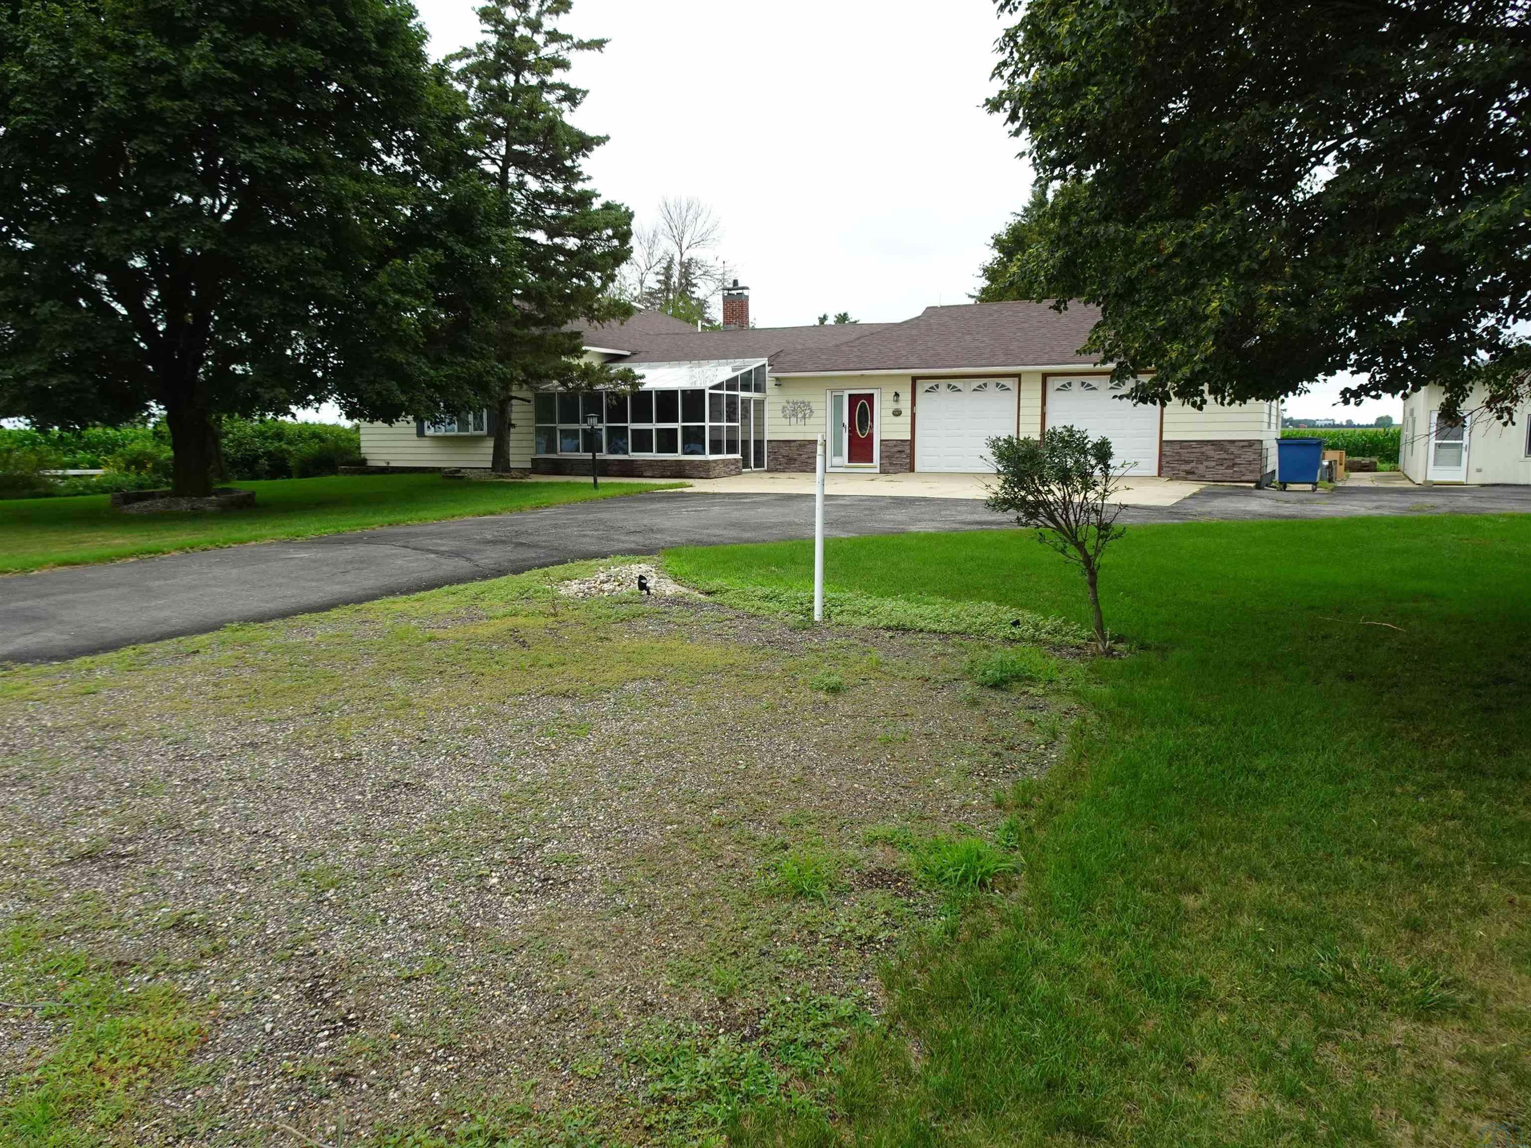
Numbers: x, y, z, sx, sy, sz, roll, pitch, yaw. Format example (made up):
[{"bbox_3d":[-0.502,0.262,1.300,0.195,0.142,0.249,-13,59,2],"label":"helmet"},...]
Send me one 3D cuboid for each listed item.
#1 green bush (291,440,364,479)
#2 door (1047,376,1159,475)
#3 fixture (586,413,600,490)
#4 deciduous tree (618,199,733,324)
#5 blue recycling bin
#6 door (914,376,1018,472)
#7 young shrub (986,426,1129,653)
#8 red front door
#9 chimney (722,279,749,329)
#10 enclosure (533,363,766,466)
[{"bbox_3d":[-14.029,-3.673,33.794,2.150,1.142,1.800,0,8,0],"label":"green bush"},{"bbox_3d":[8.063,-3.535,25.382,2.660,2.400,0.070,4,9,29],"label":"door"},{"bbox_3d":[-3.900,-2.787,24.200,0.270,1.715,0.270,4,9,29],"label":"fixture"},{"bbox_3d":[-4.320,-11.608,50.896,5.600,12.485,5.200,0,8,0],"label":"deciduous tree"},{"bbox_3d":[11.995,-2.497,23.719,0.920,1.240,1.000,4,9,29],"label":"blue recycling bin"},{"bbox_3d":[5.109,-3.747,26.990,2.660,2.400,0.070,4,9,29],"label":"door"},{"bbox_3d":[1.916,-0.223,6.972,0.900,1.481,0.850,0,8,0],"label":"young shrub"},{"bbox_3d":[2.565,-3.856,28.349,0.860,1.940,0.060,4,9,29],"label":"red front door"},{"bbox_3d":[-0.969,-8.922,35.116,0.720,1.660,0.500,4,9,29],"label":"chimney"},{"bbox_3d":[-3.262,-4.452,29.638,5.850,3.050,3.100,4,9,29],"label":"enclosure"}]

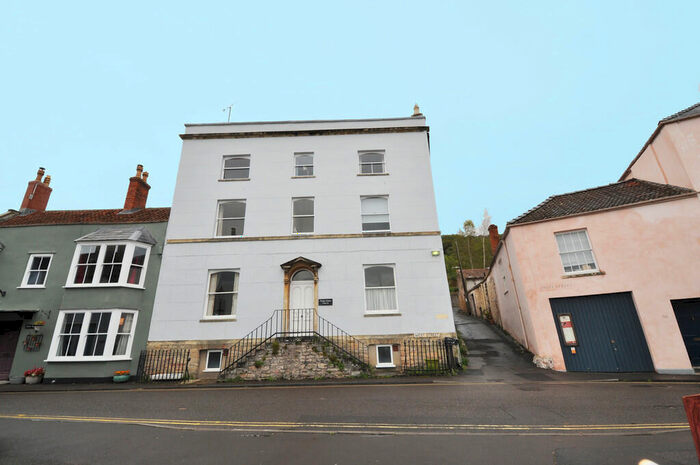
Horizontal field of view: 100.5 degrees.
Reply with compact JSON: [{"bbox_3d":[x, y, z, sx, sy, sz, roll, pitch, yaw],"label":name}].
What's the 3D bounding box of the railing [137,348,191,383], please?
[{"bbox_3d":[-6.523,4.681,10.270,1.660,1.060,0.350,-2,-18,0],"label":"railing"}]

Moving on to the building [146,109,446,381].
[{"bbox_3d":[-1.898,1.232,16.355,11.750,11.060,8.500,-2,-18,0],"label":"building"}]

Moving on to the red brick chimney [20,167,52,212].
[{"bbox_3d":[-16.485,-2.188,15.410,0.460,2.650,0.780,-2,-18,0],"label":"red brick chimney"}]

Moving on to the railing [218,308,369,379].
[{"bbox_3d":[-1.898,3.745,10.002,5.000,2.140,0.120,-2,-18,0],"label":"railing"}]

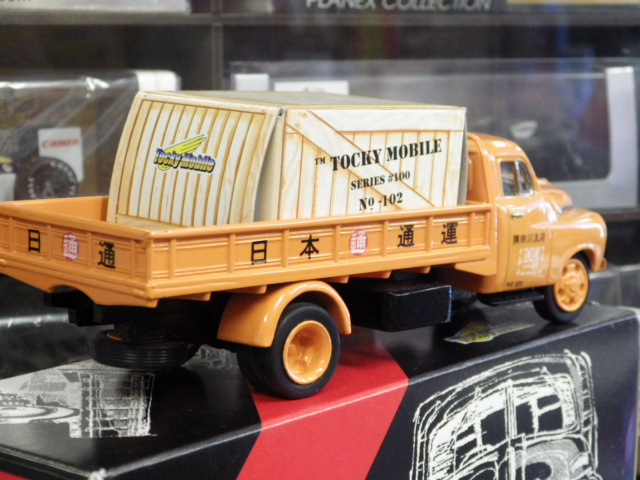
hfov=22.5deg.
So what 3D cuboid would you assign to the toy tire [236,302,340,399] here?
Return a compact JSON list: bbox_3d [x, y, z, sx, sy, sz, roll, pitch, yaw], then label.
[{"bbox_3d":[-0.007,0.024,0.354,0.021,0.021,0.013,-10,13,-41],"label":"toy tire"}]

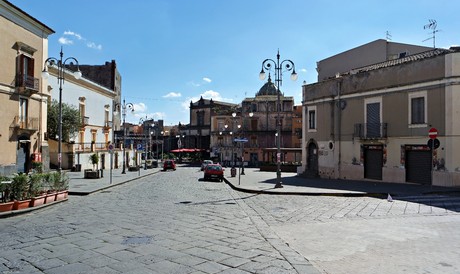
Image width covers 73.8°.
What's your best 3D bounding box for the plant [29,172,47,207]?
[{"bbox_3d":[-8.000,2.152,12.783,0.440,1.320,0.720,0,-3,6],"label":"plant"}]

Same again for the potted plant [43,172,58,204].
[{"bbox_3d":[-7.950,2.223,13.582,0.440,1.280,0.720,0,-3,6],"label":"potted plant"}]

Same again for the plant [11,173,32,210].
[{"bbox_3d":[-8.150,2.071,11.984,0.440,1.380,0.720,0,-3,6],"label":"plant"}]

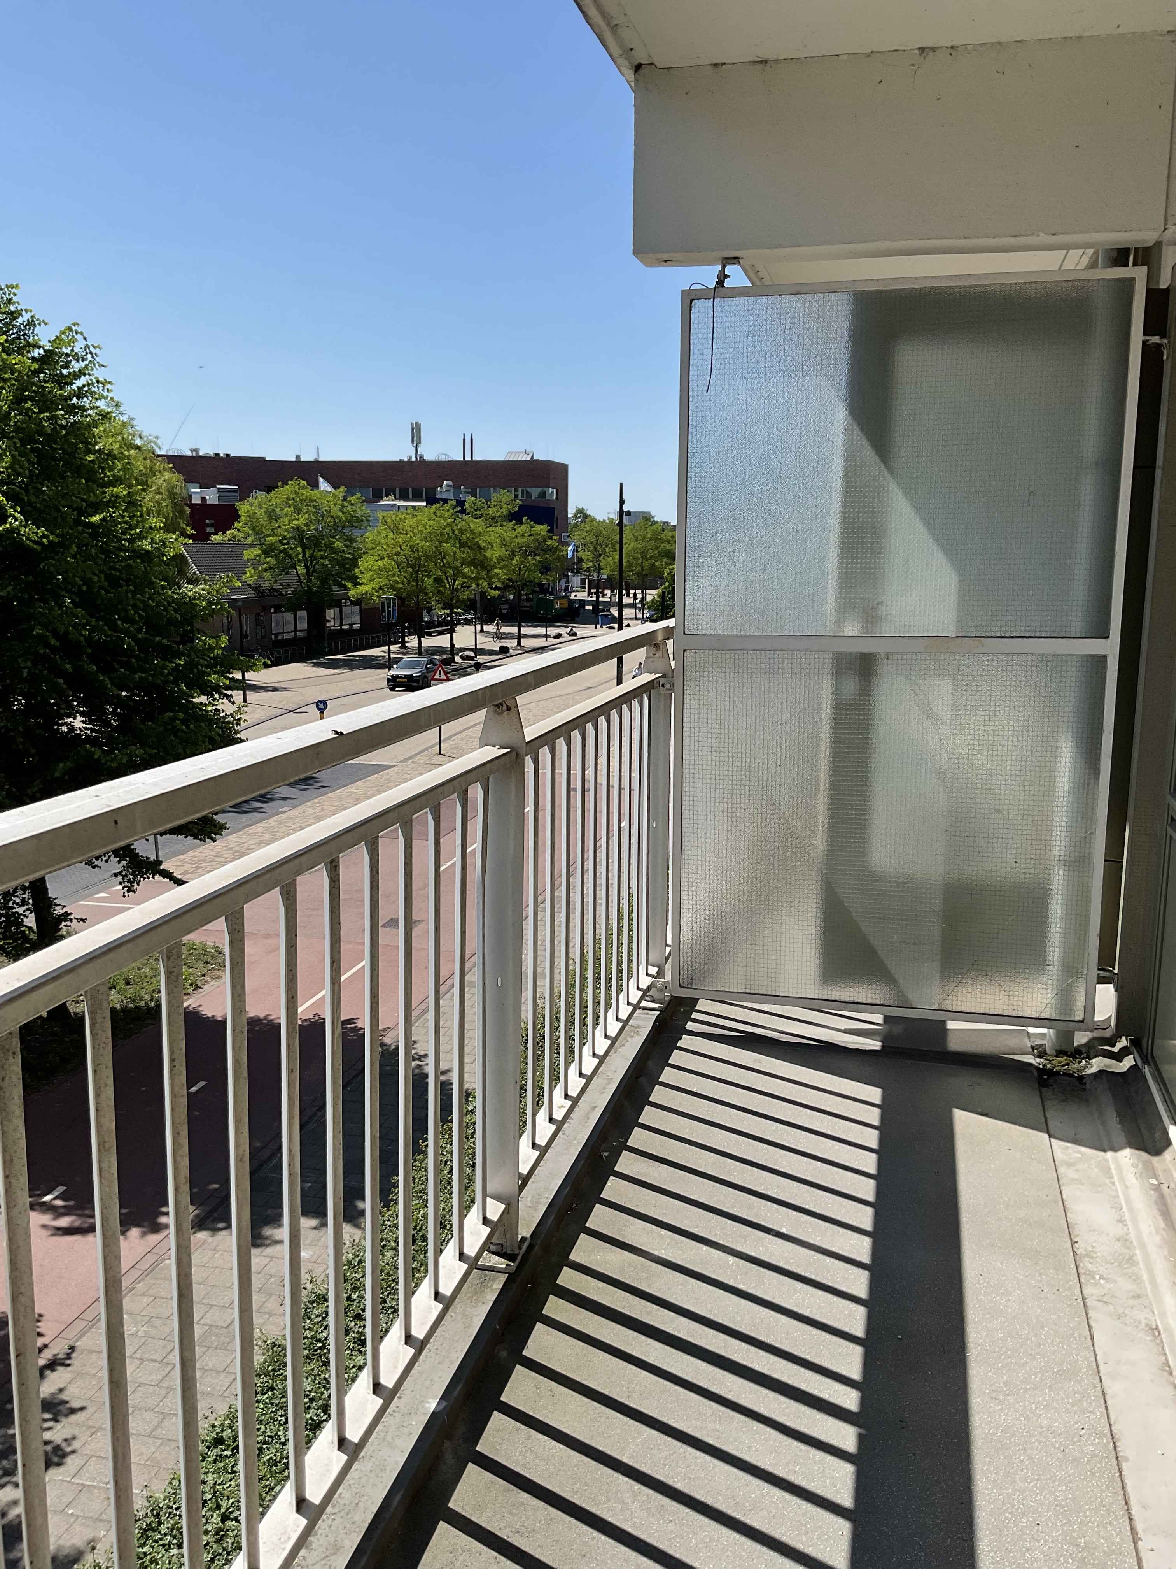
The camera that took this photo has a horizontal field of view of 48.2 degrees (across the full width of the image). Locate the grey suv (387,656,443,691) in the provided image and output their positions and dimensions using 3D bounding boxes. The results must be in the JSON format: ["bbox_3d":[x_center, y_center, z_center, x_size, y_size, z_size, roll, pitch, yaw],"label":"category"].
[{"bbox_3d":[-8.982,-5.751,68.046,1.860,1.620,4.550,1,10,6],"label":"grey suv"}]

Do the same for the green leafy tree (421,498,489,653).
[{"bbox_3d":[-8.342,-12.849,83.608,5.065,10.176,5.065,0,10,0],"label":"green leafy tree"}]

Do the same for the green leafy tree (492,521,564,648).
[{"bbox_3d":[-4.515,-14.911,97.819,5.651,9.311,5.651,0,10,0],"label":"green leafy tree"}]

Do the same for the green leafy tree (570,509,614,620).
[{"bbox_3d":[0.693,-22.526,135.186,5.050,11.315,5.050,0,10,0],"label":"green leafy tree"}]

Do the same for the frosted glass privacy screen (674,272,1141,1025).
[{"bbox_3d":[0.795,-0.319,3.462,1.134,1.920,0.045,3,10,13],"label":"frosted glass privacy screen"}]

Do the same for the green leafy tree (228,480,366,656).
[{"bbox_3d":[-19.278,-14.303,87.417,9.304,11.622,9.304,0,10,0],"label":"green leafy tree"}]

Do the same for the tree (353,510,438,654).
[{"bbox_3d":[-13.084,-13.607,89.084,5.977,9.719,5.977,0,10,0],"label":"tree"}]

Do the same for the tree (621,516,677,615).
[{"bbox_3d":[6.189,-22.391,136.839,6.131,10.518,6.131,0,10,0],"label":"tree"}]

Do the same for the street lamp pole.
[{"bbox_3d":[1.131,-5.938,46.679,0.220,9.521,0.220,0,10,0],"label":"street lamp pole"}]

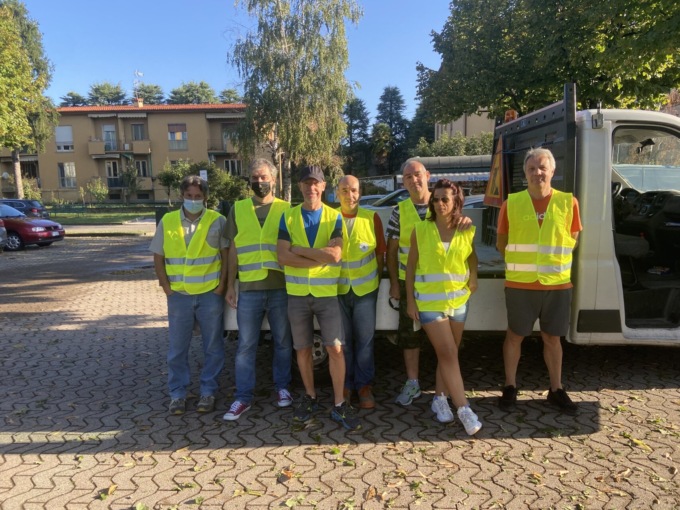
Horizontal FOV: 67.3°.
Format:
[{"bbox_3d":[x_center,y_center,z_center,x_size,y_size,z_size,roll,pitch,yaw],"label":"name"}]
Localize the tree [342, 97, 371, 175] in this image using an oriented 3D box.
[{"bbox_3d":[1.760,-11.515,58.000,4.000,11.800,4.000,-1,7,0],"label":"tree"}]

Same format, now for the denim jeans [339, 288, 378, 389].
[{"bbox_3d":[0.128,0.587,3.724,0.330,0.780,0.250,-1,7,7],"label":"denim jeans"}]

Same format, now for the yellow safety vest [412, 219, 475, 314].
[{"bbox_3d":[0.748,0.069,3.700,0.425,0.655,0.270,0,7,3],"label":"yellow safety vest"}]

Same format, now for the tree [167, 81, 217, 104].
[{"bbox_3d":[-18.901,-14.573,65.000,7.000,14.000,7.000,-1,7,0],"label":"tree"}]

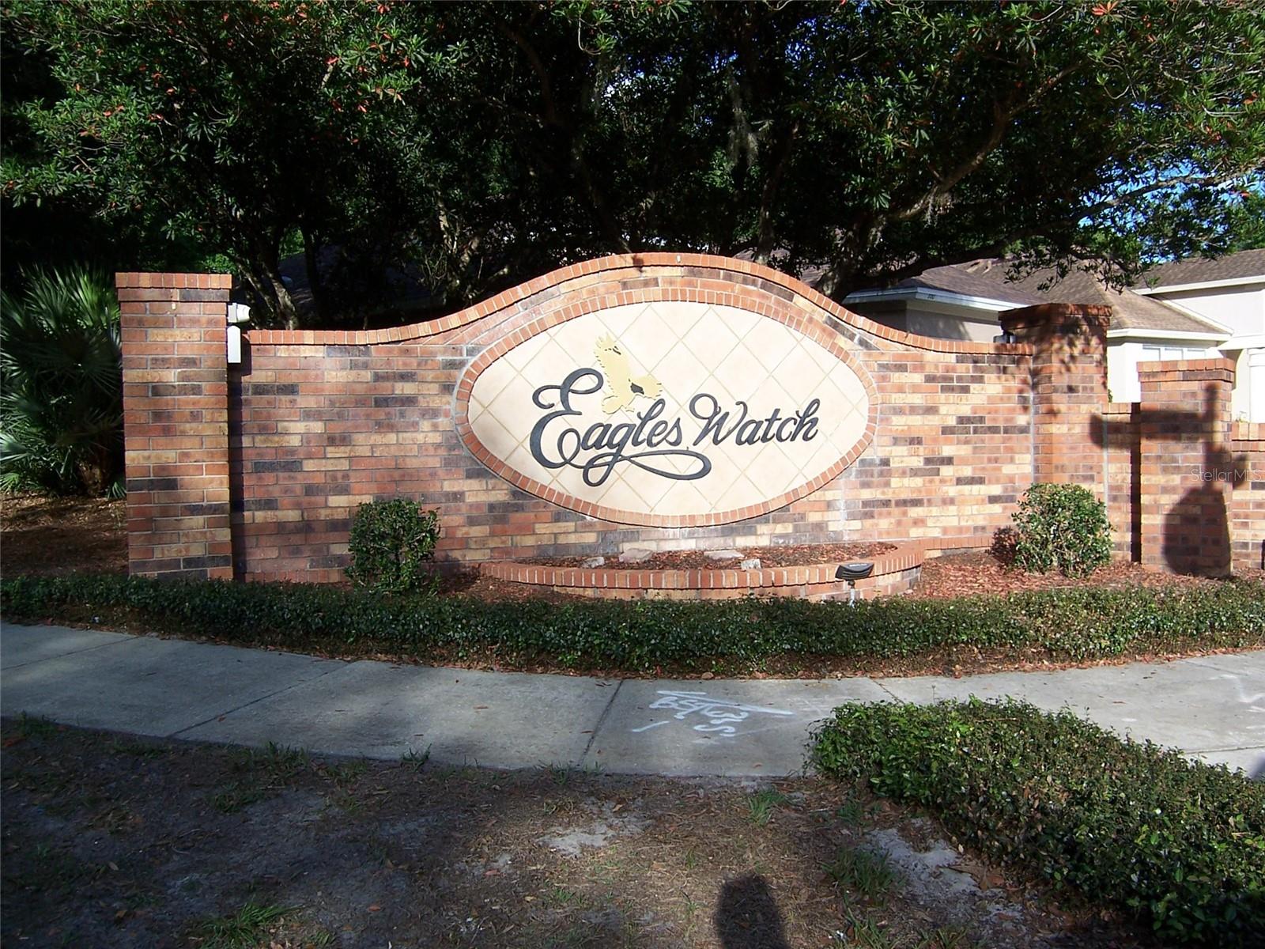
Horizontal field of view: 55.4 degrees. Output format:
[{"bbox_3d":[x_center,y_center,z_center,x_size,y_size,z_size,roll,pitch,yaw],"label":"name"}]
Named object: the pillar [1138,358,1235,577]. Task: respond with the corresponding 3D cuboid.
[{"bbox_3d":[4.465,-0.057,9.714,0.635,1.701,0.635,0,2,33],"label":"pillar"}]

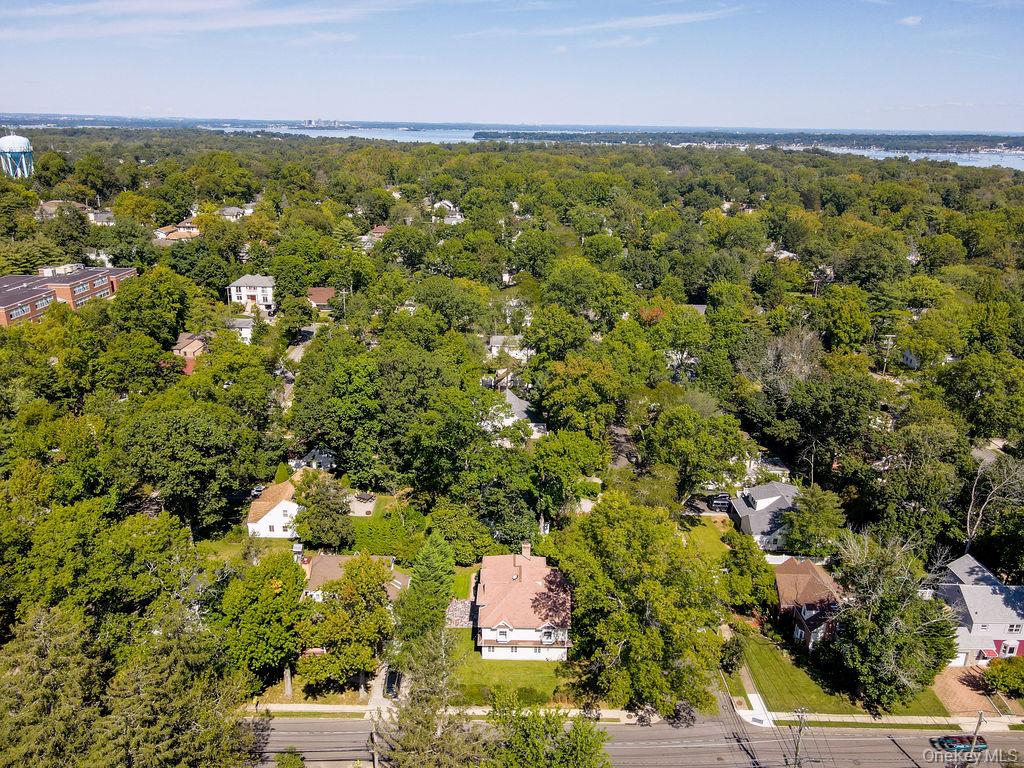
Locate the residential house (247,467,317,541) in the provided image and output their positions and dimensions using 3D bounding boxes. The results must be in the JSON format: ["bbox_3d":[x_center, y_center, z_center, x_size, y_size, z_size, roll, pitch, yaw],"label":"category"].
[{"bbox_3d":[-38.771,19.594,124.919,10.400,7.000,16.900,1,20,0],"label":"residential house"}]

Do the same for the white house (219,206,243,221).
[{"bbox_3d":[-162.438,-98.931,412.933,14.500,8.500,11.000,1,20,0],"label":"white house"}]

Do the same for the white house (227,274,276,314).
[{"bbox_3d":[-89.659,-32.623,246.106,15.500,9.800,11.000,1,20,0],"label":"white house"}]

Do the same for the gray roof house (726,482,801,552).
[{"bbox_3d":[45.593,22.311,121.825,12.600,7.000,13.500,1,20,0],"label":"gray roof house"}]

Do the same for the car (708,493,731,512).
[{"bbox_3d":[37.898,21.968,129.910,4.600,1.750,1.920,1,20,0],"label":"car"}]

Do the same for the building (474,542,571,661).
[{"bbox_3d":[1.603,29.440,97.681,11.900,8.900,14.700,1,20,0],"label":"building"}]

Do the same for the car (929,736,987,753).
[{"bbox_3d":[51.254,40.612,80.631,4.900,1.550,1.900,1,20,0],"label":"car"}]

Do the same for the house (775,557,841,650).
[{"bbox_3d":[41.150,29.936,99.619,9.000,8.000,12.500,1,20,0],"label":"house"}]

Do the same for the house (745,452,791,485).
[{"bbox_3d":[49.757,16.193,139.525,9.500,6.300,11.000,1,20,0],"label":"house"}]

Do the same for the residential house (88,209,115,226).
[{"bbox_3d":[-216.681,-86.370,376.369,14.500,8.500,11.000,1,20,0],"label":"residential house"}]

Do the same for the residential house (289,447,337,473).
[{"bbox_3d":[-38.038,15.142,138.675,9.500,5.800,11.000,1,20,0],"label":"residential house"}]

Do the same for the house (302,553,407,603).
[{"bbox_3d":[-21.880,28.276,102.371,14.700,7.000,11.000,1,20,0],"label":"house"}]

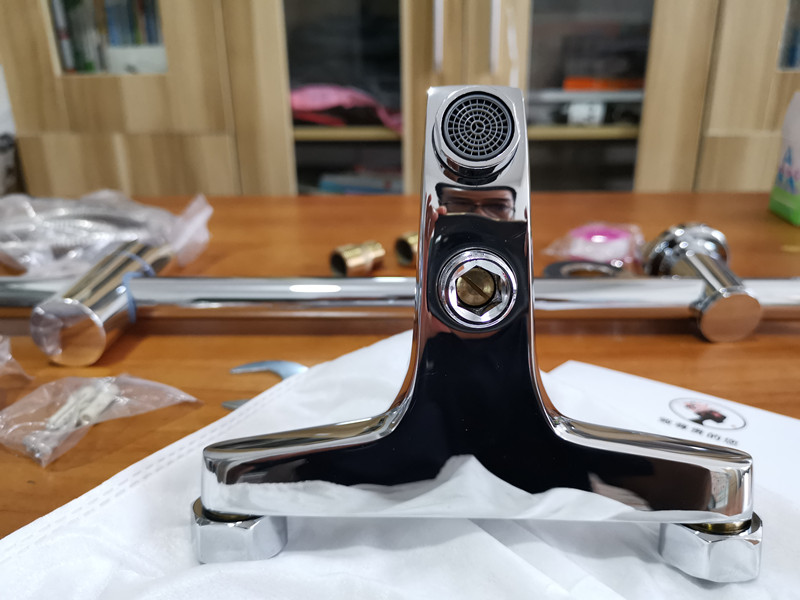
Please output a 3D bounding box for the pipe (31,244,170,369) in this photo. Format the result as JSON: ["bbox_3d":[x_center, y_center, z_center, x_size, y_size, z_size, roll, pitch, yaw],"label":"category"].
[{"bbox_3d":[-0.188,-0.002,0.403,0.042,0.042,0.119,-2,20,-3],"label":"pipe"}]

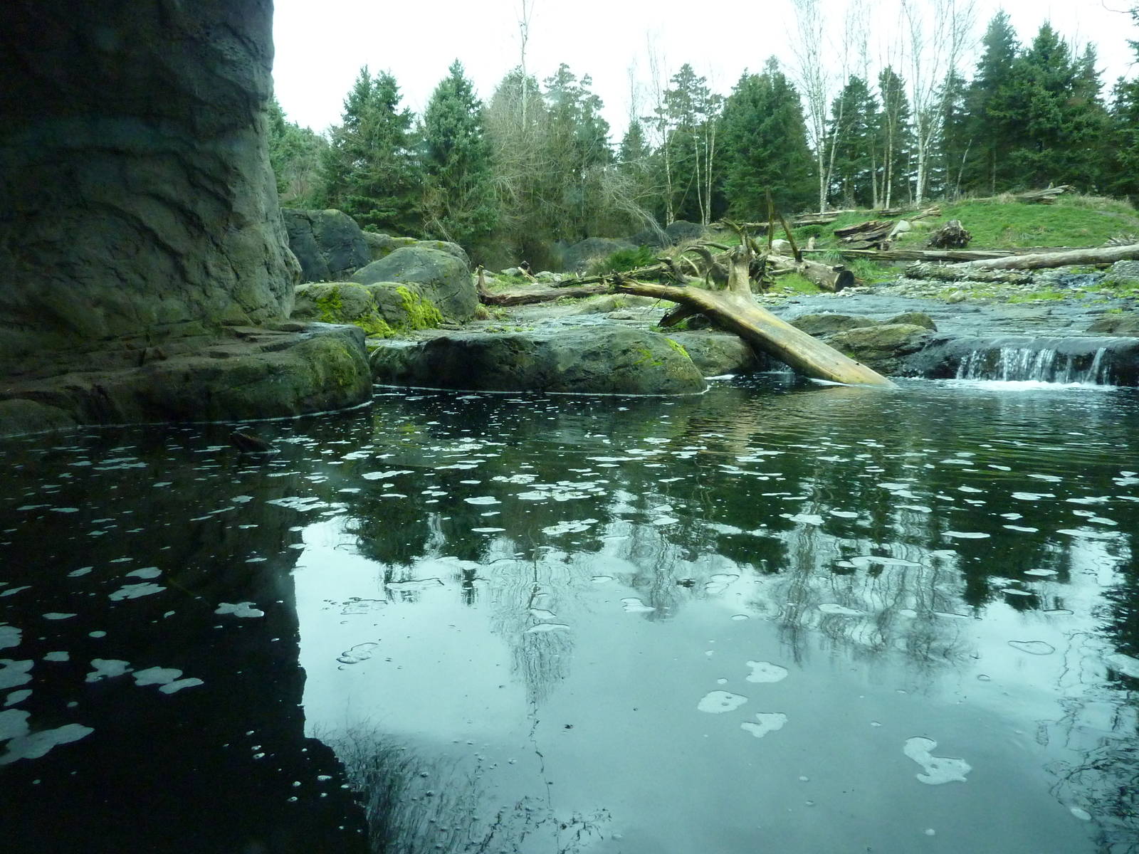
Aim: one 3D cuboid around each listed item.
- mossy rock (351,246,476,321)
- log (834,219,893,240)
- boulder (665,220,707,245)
[{"bbox_3d":[-3.313,-3.091,18.038,2.700,1.700,2.100,-1,8,0],"label":"mossy rock"},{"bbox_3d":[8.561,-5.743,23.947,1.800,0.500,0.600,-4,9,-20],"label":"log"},{"bbox_3d":[3.609,-5.968,25.420,1.450,0.850,1.200,-1,8,0],"label":"boulder"}]

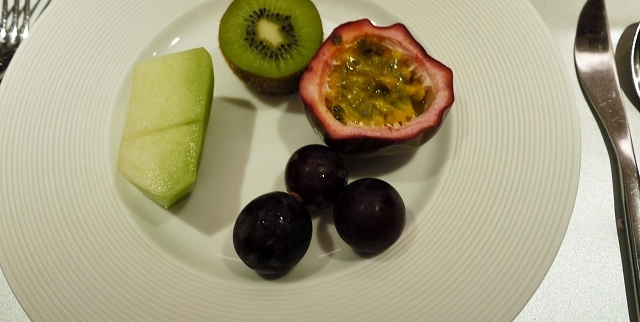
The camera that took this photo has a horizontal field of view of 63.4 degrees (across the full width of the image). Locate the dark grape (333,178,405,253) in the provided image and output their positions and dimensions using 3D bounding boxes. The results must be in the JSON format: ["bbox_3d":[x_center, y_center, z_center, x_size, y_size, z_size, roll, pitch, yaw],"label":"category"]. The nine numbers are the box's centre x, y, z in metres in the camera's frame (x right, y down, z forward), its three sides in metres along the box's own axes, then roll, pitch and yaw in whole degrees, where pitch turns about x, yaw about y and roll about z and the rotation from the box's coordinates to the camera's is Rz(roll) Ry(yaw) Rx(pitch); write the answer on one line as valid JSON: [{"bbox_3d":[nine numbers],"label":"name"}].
[{"bbox_3d":[0.021,0.023,0.217,0.030,0.030,0.030,0,66,3],"label":"dark grape"}]

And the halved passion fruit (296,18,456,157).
[{"bbox_3d":[0.025,-0.029,0.241,0.067,0.029,0.067,0,63,0],"label":"halved passion fruit"}]

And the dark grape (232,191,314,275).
[{"bbox_3d":[-0.020,0.030,0.216,0.033,0.033,0.033,0,66,3],"label":"dark grape"}]

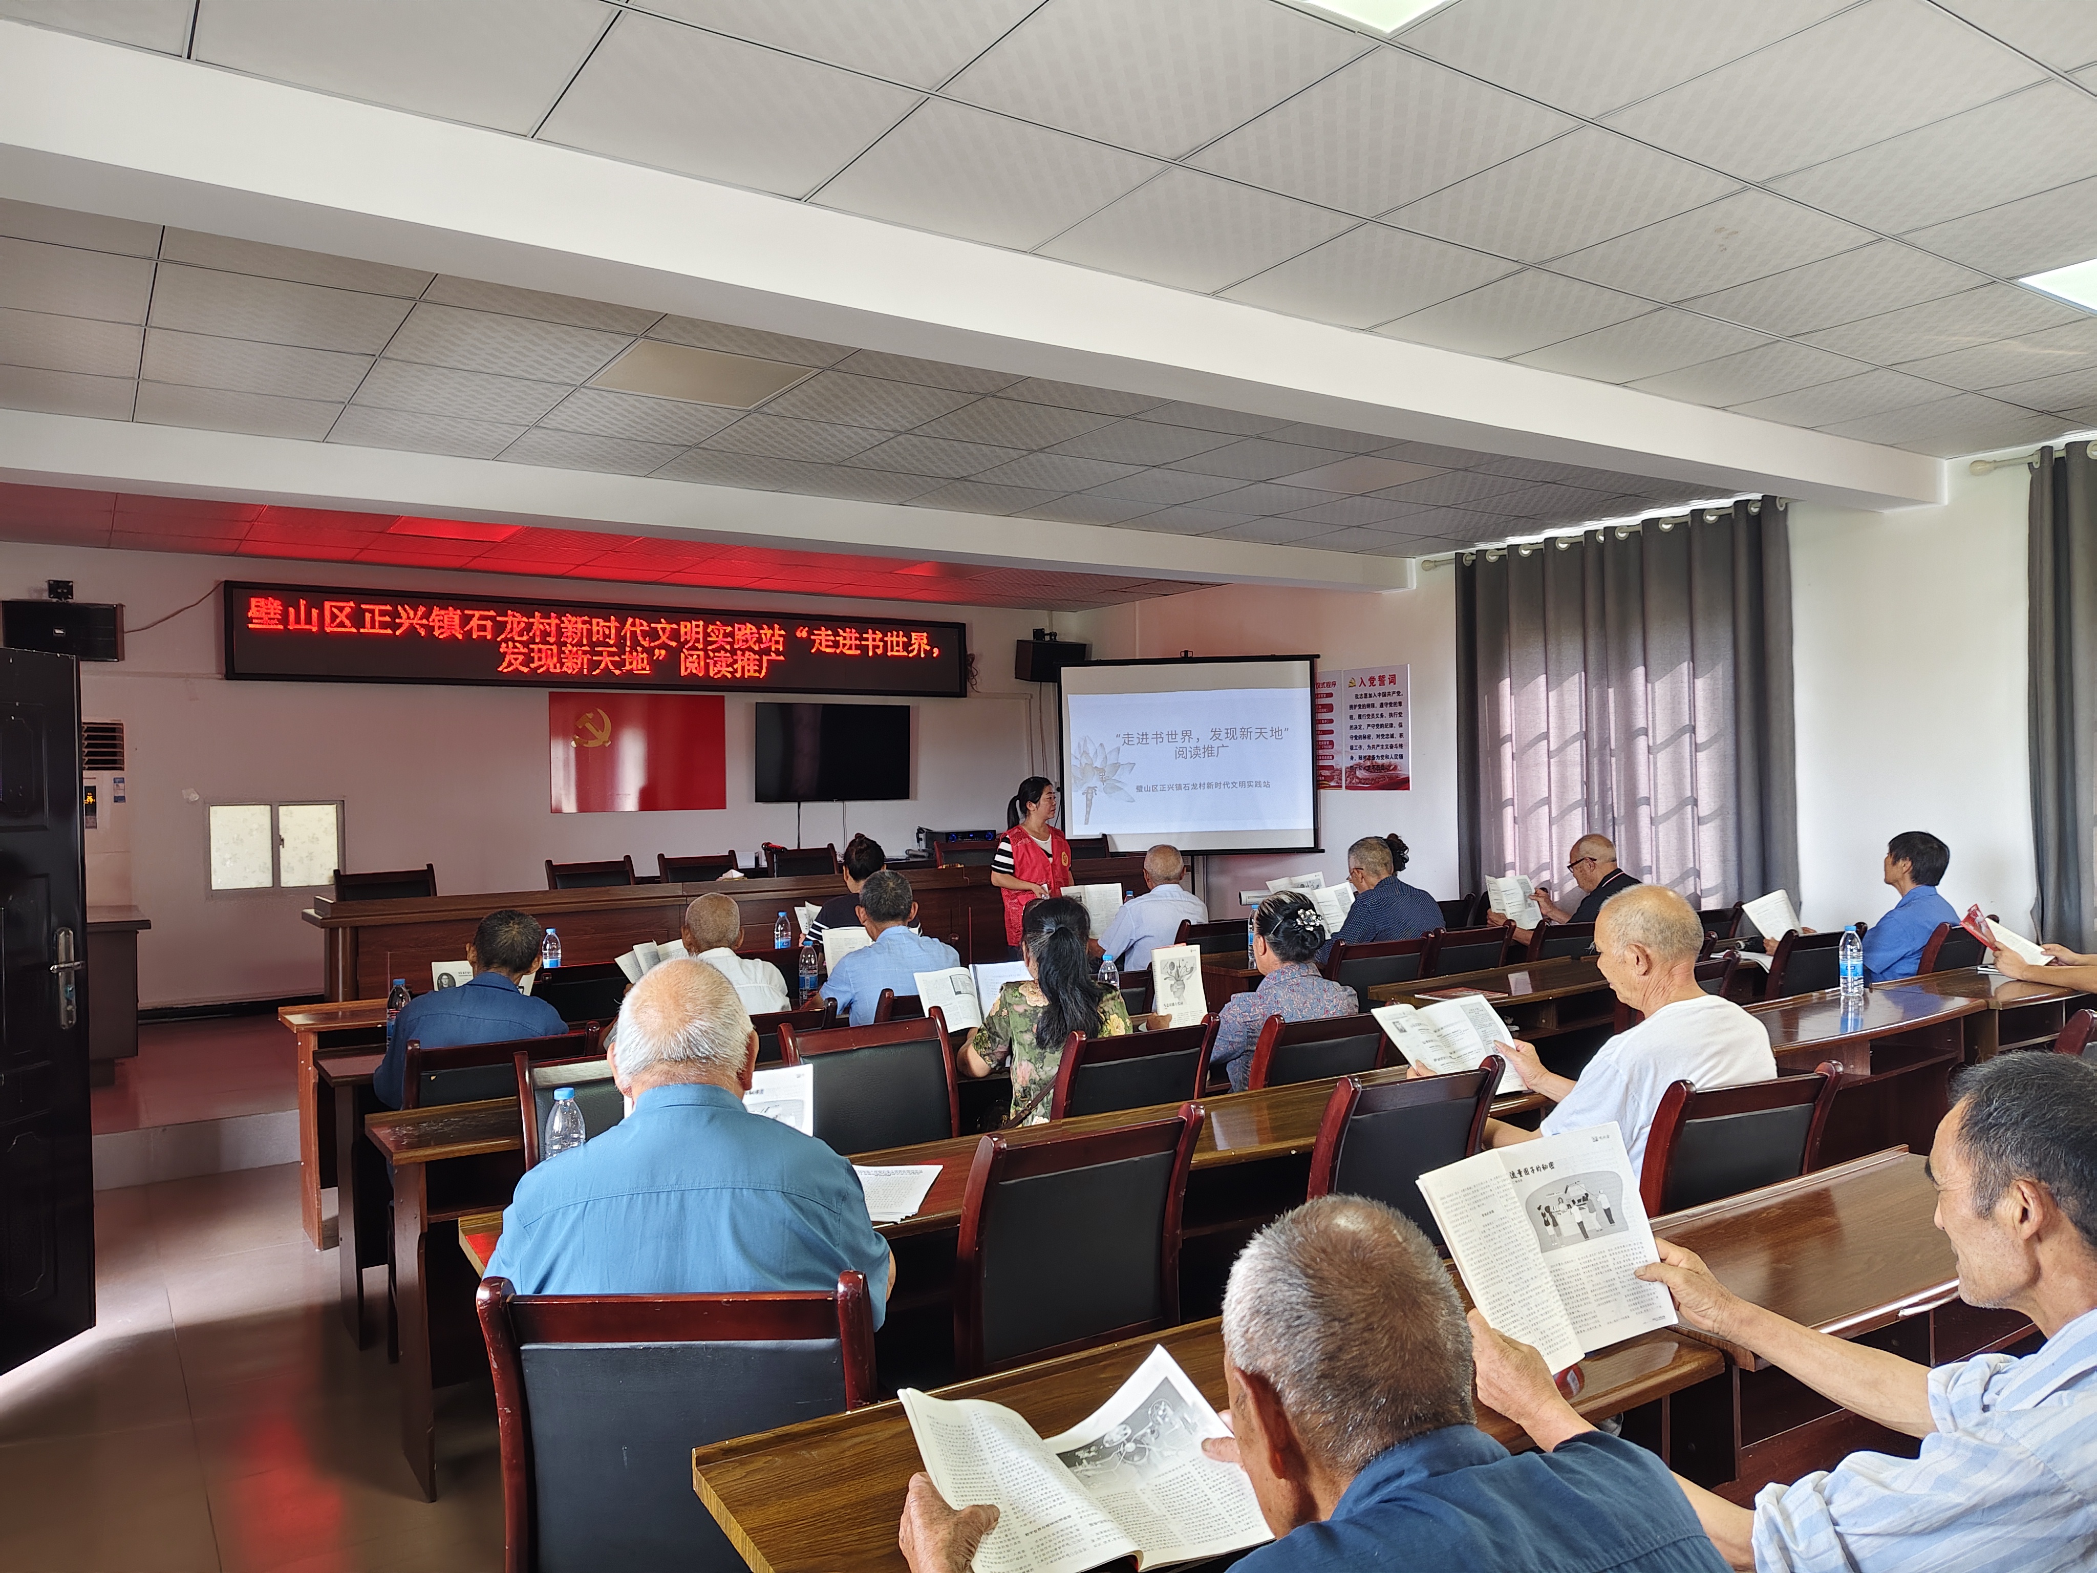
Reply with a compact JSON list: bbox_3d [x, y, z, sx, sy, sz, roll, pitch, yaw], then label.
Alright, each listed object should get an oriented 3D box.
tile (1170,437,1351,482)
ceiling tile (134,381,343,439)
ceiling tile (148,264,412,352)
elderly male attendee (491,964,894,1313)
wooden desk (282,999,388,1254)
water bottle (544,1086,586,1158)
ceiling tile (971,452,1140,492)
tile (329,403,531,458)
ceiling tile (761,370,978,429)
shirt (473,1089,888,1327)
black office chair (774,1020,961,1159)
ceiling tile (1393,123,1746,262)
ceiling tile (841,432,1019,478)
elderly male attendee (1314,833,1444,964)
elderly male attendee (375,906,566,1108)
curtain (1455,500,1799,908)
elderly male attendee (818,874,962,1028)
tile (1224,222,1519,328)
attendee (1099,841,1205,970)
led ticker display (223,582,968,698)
[{"bbox_3d":[0.912,-1.415,6.284,0.618,0.020,0.618,-1,0,-34],"label":"tile"},{"bbox_3d":[-2.812,-1.301,5.057,0.605,0.020,0.605,-1,0,-34],"label":"ceiling tile"},{"bbox_3d":[-2.134,-1.315,4.052,0.605,0.020,0.605,-1,0,-34],"label":"ceiling tile"},{"bbox_3d":[-0.477,0.850,2.040,0.540,1.250,0.750,-1,0,-12],"label":"elderly male attendee"},{"bbox_3d":[-2.055,1.140,5.230,1.200,0.770,0.400,-1,0,-34],"label":"wooden desk"},{"bbox_3d":[-0.794,0.606,2.392,0.065,0.225,0.065,-1,0,-34],"label":"water bottle"},{"bbox_3d":[0.047,-1.356,6.229,0.601,0.020,0.601,-1,0,-34],"label":"ceiling tile"},{"bbox_3d":[-2.269,-1.290,5.305,0.595,0.015,0.585,-1,0,-34],"label":"tile"},{"bbox_3d":[-0.651,-1.391,5.237,0.618,0.020,0.618,-1,0,-34],"label":"ceiling tile"},{"bbox_3d":[-0.451,0.666,1.866,0.510,0.580,0.360,-1,0,-12],"label":"shirt"},{"bbox_3d":[-0.554,1.030,3.756,0.470,0.900,0.550,-1,0,-30],"label":"black office chair"},{"bbox_3d":[1.202,-1.379,3.417,0.601,0.020,0.601,-1,0,-34],"label":"ceiling tile"},{"bbox_3d":[-0.445,-1.323,5.817,0.595,0.015,0.595,-1,0,-34],"label":"ceiling tile"},{"bbox_3d":[1.216,0.805,5.598,0.500,1.200,0.700,-1,0,-38],"label":"elderly male attendee"},{"bbox_3d":[-1.511,0.919,3.886,0.510,1.160,0.750,-1,0,-26],"label":"elderly male attendee"},{"bbox_3d":[2.969,-0.038,7.693,0.130,2.665,1.999,-1,0,-34],"label":"curtain"},{"bbox_3d":[-0.556,0.860,4.406,0.520,1.215,0.750,-1,0,-38],"label":"elderly male attendee"},{"bbox_3d":[0.862,-1.369,3.932,0.605,0.020,0.605,-1,0,-34],"label":"tile"},{"bbox_3d":[0.425,0.835,6.205,0.480,1.180,0.700,-1,0,-32],"label":"attendee"},{"bbox_3d":[-2.591,-0.890,9.357,4.730,0.540,0.100,-1,0,-34],"label":"led ticker display"}]

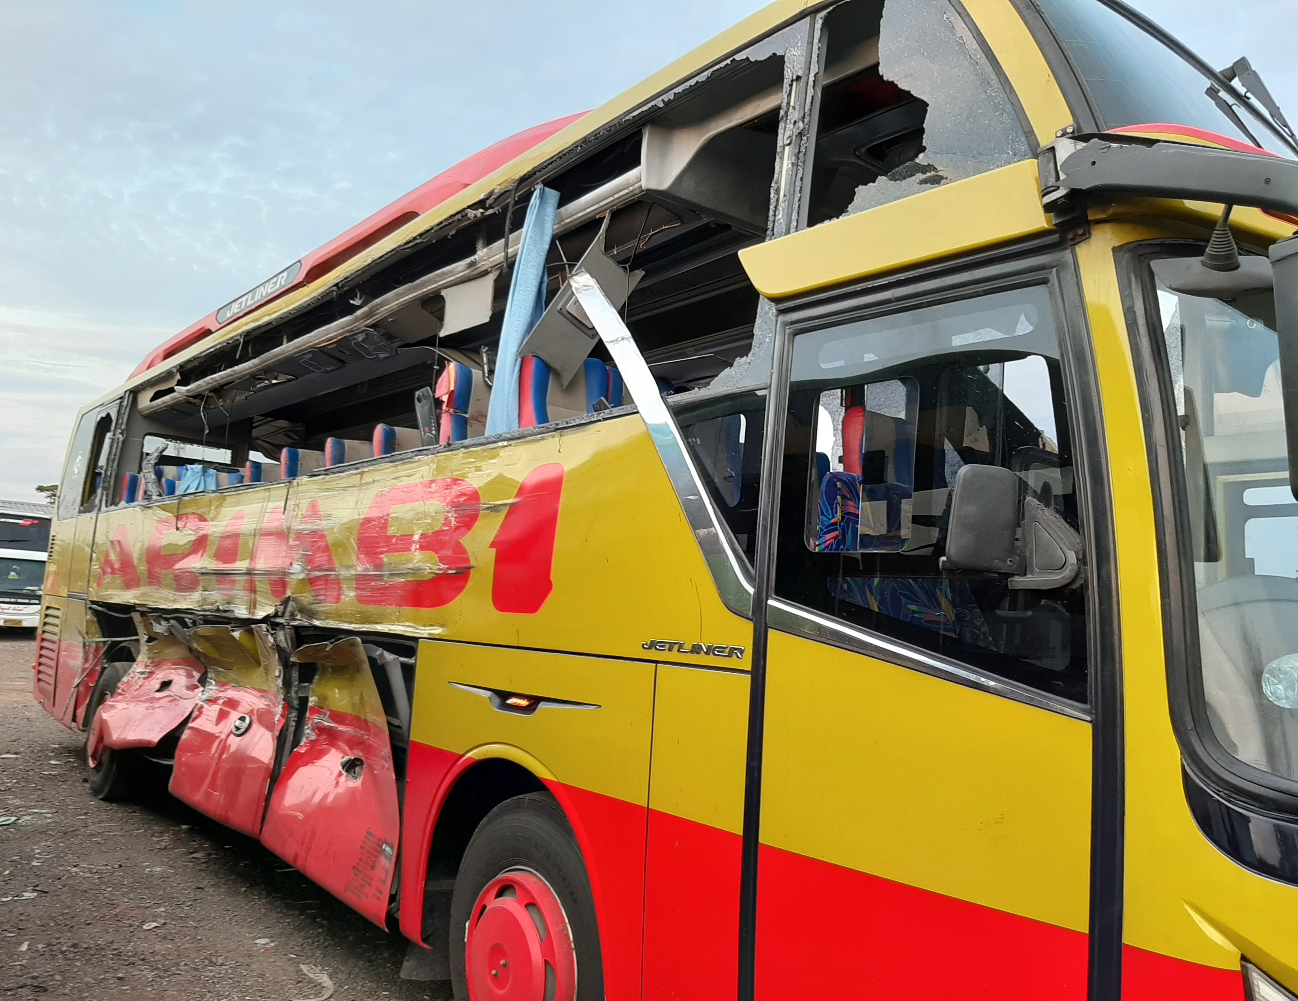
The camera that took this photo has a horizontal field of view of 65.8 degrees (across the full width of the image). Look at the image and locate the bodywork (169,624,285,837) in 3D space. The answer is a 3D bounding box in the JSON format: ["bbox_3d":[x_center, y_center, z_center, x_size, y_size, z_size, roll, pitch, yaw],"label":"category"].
[{"bbox_3d":[-2.380,1.224,5.652,0.210,1.050,1.600,8,-8,-39],"label":"bodywork"}]

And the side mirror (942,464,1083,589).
[{"bbox_3d":[0.688,0.052,1.902,0.170,0.230,0.210,8,-8,-39],"label":"side mirror"}]

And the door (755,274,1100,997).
[{"bbox_3d":[0.575,0.435,2.175,0.100,1.860,0.860,8,-8,-39],"label":"door"}]

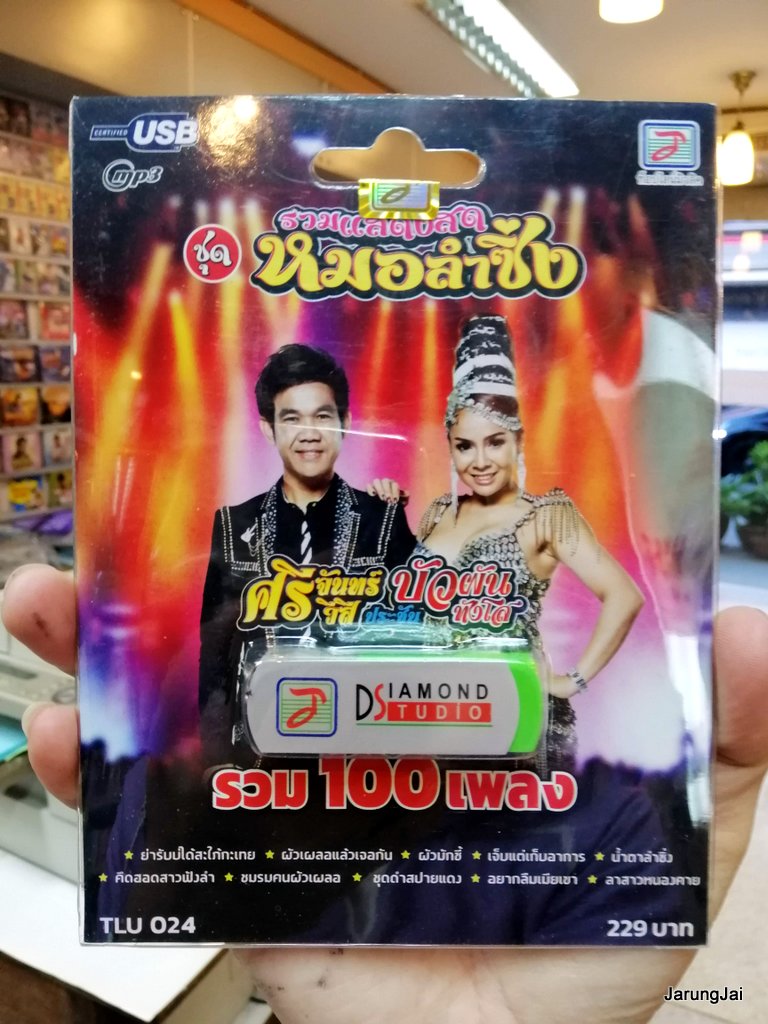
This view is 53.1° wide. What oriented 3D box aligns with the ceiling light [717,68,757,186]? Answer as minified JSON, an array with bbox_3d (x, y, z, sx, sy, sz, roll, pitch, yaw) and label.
[{"bbox_3d":[1.628,-1.762,3.523,0.160,0.472,0.160,0,12,0],"label":"ceiling light"}]

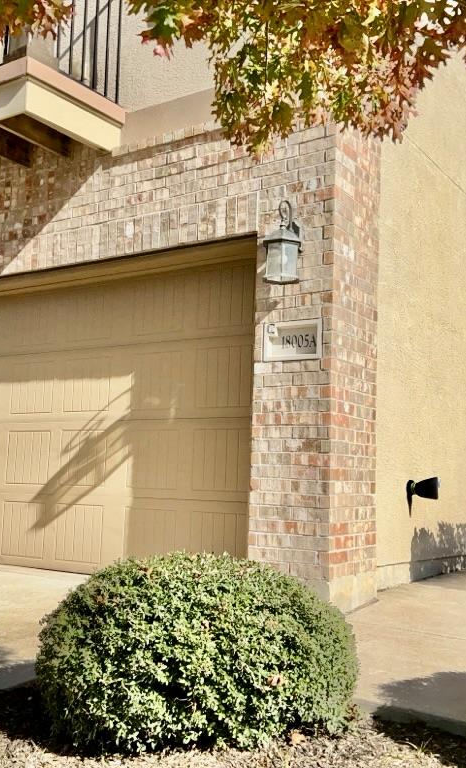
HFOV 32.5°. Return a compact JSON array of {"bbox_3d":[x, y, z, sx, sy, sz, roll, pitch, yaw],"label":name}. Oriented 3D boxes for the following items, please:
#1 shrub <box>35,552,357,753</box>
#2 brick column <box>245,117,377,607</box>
[{"bbox_3d":[-0.129,0.885,2.833,1.120,0.580,1.120,-3,-8,33],"label":"shrub"},{"bbox_3d":[0.514,-0.138,4.848,0.515,2.895,0.640,-3,-8,33],"label":"brick column"}]

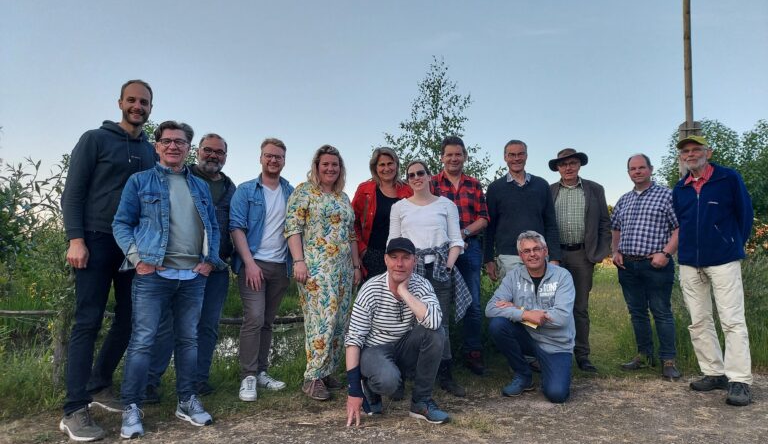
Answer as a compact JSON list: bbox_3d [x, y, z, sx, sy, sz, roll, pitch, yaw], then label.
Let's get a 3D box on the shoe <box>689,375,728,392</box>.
[{"bbox_3d":[2.283,1.127,3.890,0.300,0.120,0.115,1,-3,-24],"label":"shoe"}]

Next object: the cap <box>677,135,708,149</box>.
[{"bbox_3d":[2.109,-0.538,3.780,0.260,0.120,0.175,2,-3,-44],"label":"cap"}]

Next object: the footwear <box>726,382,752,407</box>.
[{"bbox_3d":[2.349,1.118,3.660,0.115,0.120,0.300,-1,-3,30],"label":"footwear"}]

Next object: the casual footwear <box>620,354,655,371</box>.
[{"bbox_3d":[2.093,1.157,4.570,0.290,0.115,0.110,1,-3,-25],"label":"casual footwear"}]

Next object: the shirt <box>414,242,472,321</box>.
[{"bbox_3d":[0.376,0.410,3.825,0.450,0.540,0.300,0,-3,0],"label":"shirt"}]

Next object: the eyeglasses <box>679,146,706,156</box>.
[{"bbox_3d":[2.106,-0.481,3.786,0.145,0.045,0.145,-2,-3,42],"label":"eyeglasses"}]

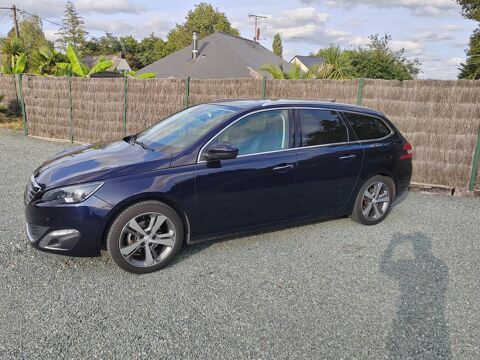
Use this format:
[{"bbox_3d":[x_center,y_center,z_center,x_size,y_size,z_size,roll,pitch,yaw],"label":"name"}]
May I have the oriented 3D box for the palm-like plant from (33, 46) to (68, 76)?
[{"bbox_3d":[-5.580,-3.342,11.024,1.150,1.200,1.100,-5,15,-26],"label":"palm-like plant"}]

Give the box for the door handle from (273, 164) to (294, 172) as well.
[{"bbox_3d":[0.410,-0.112,3.565,0.235,0.045,0.050,-6,15,-30],"label":"door handle"}]

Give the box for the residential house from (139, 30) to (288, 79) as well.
[{"bbox_3d":[-0.159,-7.093,25.911,7.416,5.259,12.669,8,14,23],"label":"residential house"}]

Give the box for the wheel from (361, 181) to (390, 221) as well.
[{"bbox_3d":[1.571,0.240,4.473,0.460,0.460,0.170,-6,15,-30],"label":"wheel"}]

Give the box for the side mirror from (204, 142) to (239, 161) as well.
[{"bbox_3d":[-0.168,-0.251,3.166,0.170,0.140,0.230,-6,16,-30],"label":"side mirror"}]

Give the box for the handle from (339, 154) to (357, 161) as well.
[{"bbox_3d":[1.141,-0.248,4.003,0.240,0.040,0.055,-6,16,-30],"label":"handle"}]

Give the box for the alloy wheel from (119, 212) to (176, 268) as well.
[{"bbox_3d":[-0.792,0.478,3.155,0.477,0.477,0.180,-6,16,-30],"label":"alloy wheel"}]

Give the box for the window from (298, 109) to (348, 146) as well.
[{"bbox_3d":[0.856,-0.541,3.926,0.676,0.400,0.050,-6,-12,-30],"label":"window"}]

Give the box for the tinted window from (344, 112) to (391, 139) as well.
[{"bbox_3d":[1.491,-0.609,4.302,0.685,0.331,0.060,-6,-12,-30],"label":"tinted window"}]

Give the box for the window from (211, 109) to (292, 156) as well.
[{"bbox_3d":[0.106,-0.436,3.476,1.005,0.462,0.060,-6,-12,-30],"label":"window"}]

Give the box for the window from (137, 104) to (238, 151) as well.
[{"bbox_3d":[-0.682,-0.580,3.894,0.920,0.180,1.340,-37,29,-18],"label":"window"}]

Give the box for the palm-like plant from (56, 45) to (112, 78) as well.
[{"bbox_3d":[-4.578,-2.630,11.279,1.850,2.753,1.600,-3,14,-21],"label":"palm-like plant"}]

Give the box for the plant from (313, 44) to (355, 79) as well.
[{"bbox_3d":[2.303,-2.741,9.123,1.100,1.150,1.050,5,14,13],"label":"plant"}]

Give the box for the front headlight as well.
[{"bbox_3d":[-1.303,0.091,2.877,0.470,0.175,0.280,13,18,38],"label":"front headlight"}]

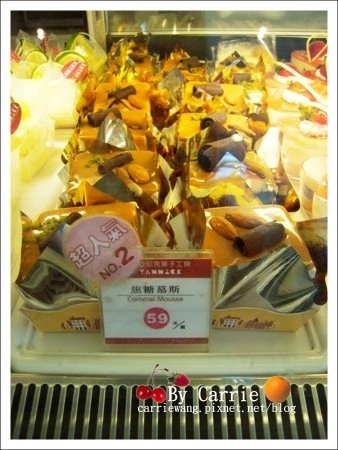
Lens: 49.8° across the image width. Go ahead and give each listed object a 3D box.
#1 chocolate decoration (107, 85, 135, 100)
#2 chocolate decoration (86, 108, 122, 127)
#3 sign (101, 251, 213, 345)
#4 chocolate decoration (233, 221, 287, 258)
[{"bbox_3d":[-0.060,-0.169,0.468,0.037,0.012,0.013,-27,47,-29],"label":"chocolate decoration"},{"bbox_3d":[-0.071,-0.120,0.408,0.034,0.014,0.015,-20,44,-22],"label":"chocolate decoration"},{"bbox_3d":[-0.009,0.054,0.262,0.080,0.077,0.006,1,19,0],"label":"sign"},{"bbox_3d":[0.064,0.009,0.254,0.036,0.014,0.015,-19,44,-21],"label":"chocolate decoration"}]

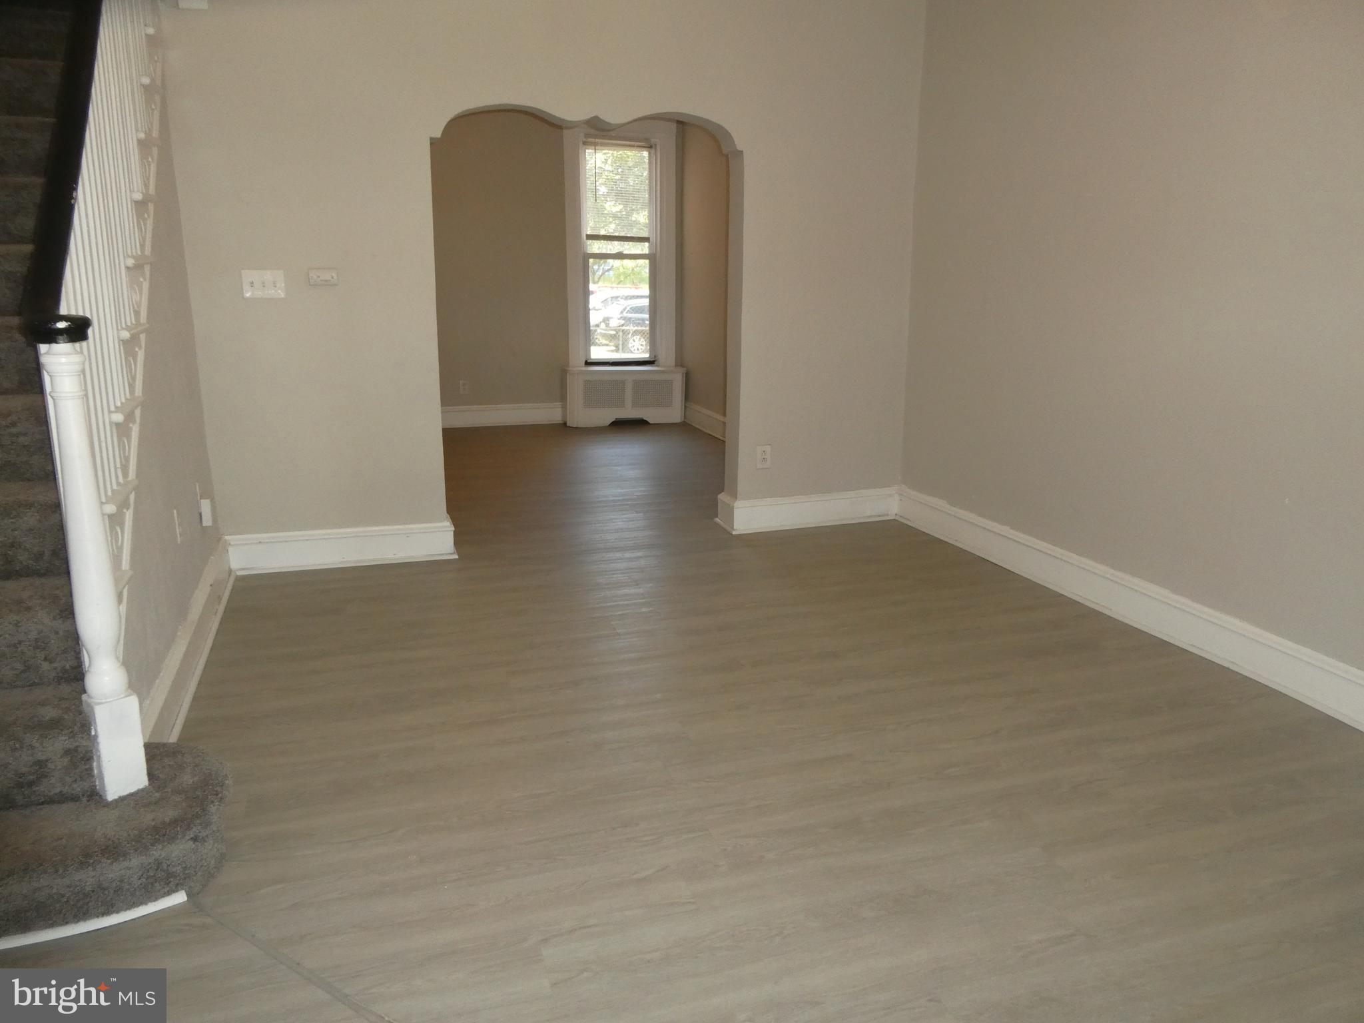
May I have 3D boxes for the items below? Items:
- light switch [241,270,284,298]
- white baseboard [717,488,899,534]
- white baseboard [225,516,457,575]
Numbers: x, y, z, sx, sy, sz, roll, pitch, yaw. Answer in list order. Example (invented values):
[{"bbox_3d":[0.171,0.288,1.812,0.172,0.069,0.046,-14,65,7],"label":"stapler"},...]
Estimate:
[{"bbox_3d":[-1.762,-0.957,3.987,0.162,0.115,0.014,-4,14,-17],"label":"light switch"},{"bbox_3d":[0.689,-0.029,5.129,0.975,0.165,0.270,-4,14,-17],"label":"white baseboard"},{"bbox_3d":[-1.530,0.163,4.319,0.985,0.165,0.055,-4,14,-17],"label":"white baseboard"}]

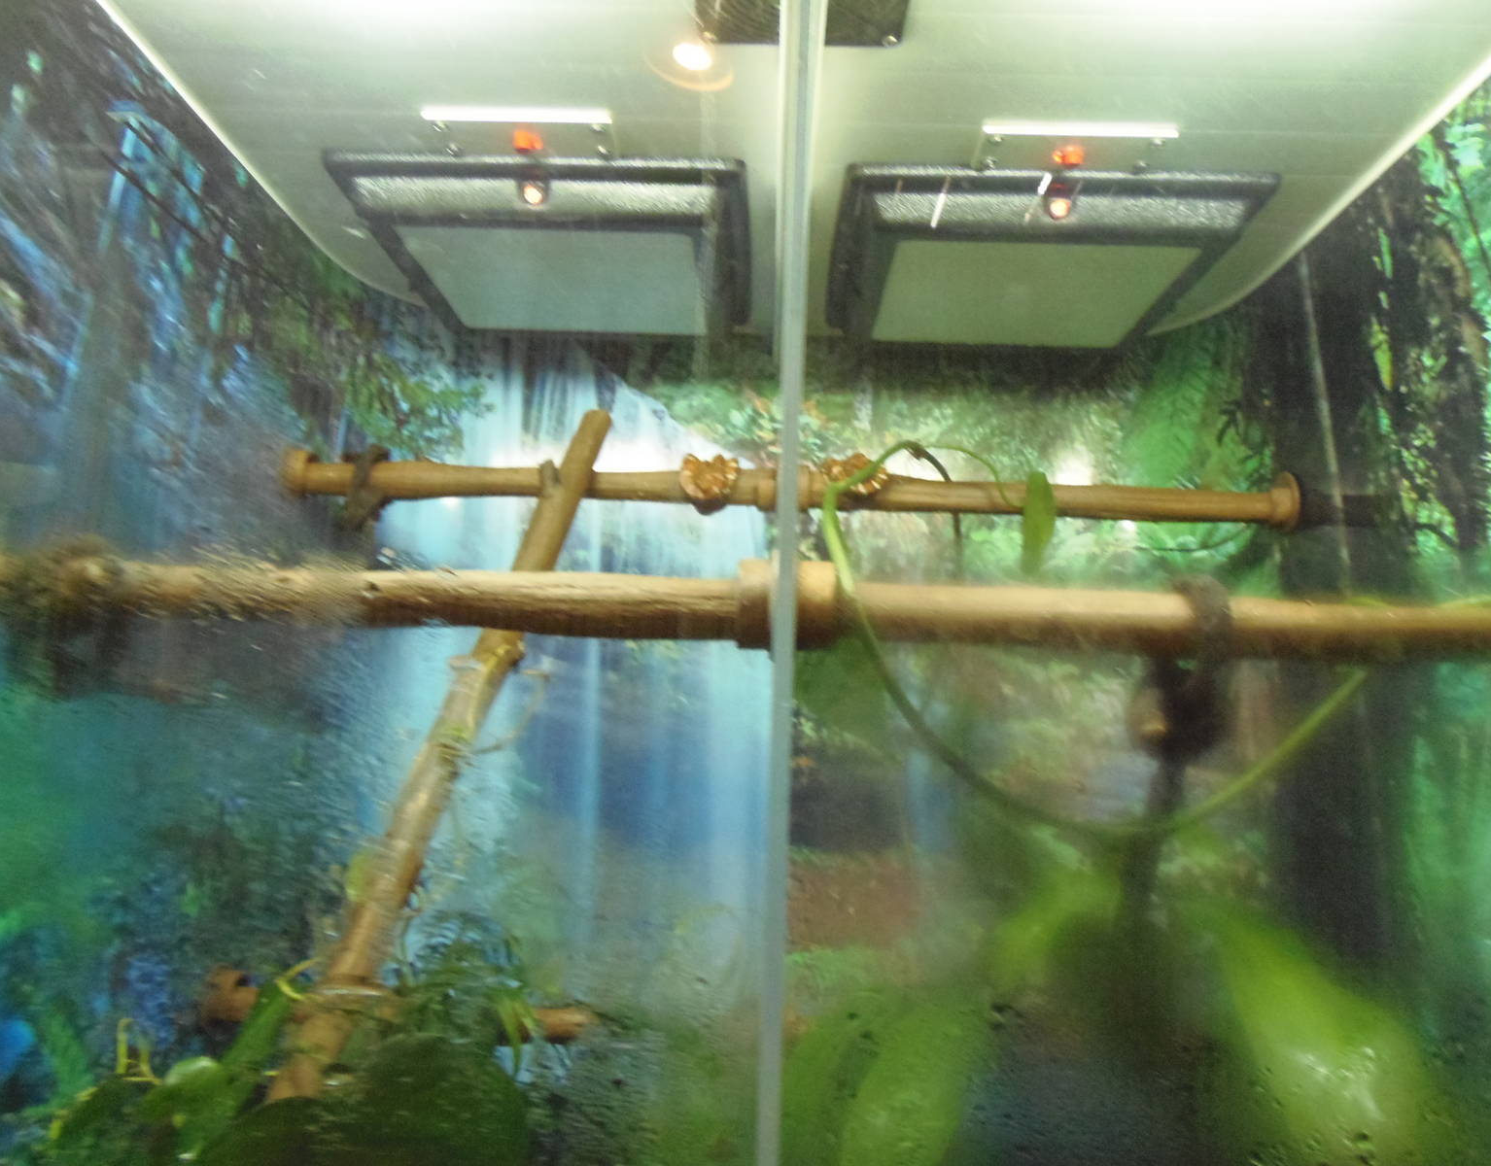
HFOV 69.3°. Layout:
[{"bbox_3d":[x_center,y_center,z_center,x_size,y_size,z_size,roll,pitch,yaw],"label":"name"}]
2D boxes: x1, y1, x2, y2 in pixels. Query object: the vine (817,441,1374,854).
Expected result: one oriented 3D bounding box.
[{"bbox_3d":[0.161,0.030,0.499,0.234,0.176,0.099,2,-8,2],"label":"vine"}]

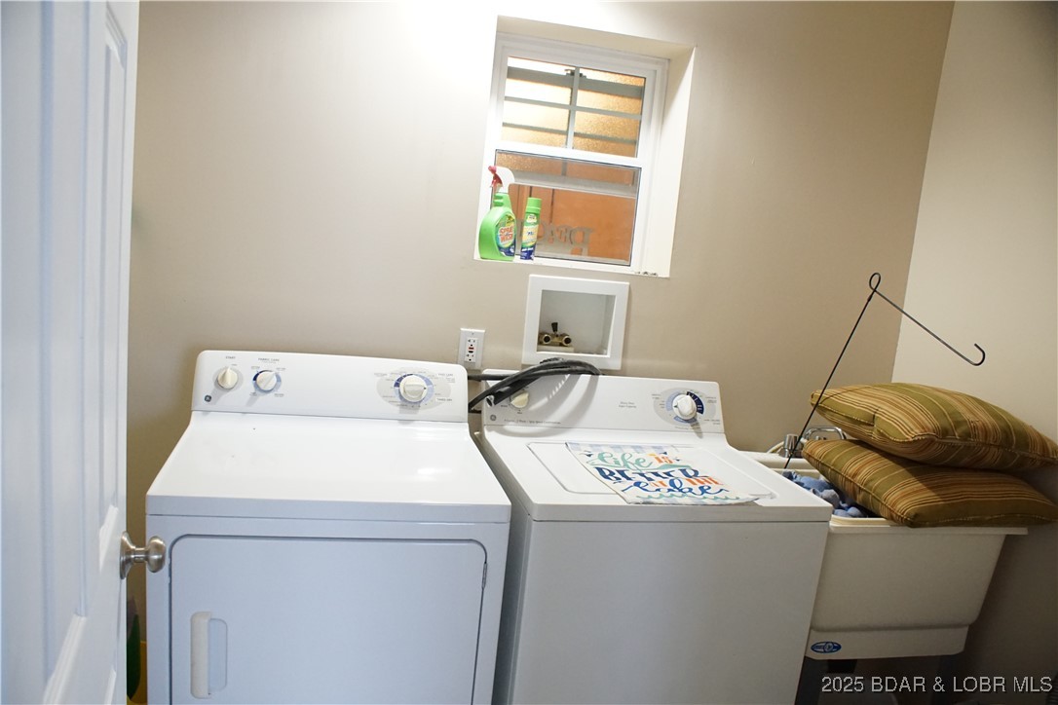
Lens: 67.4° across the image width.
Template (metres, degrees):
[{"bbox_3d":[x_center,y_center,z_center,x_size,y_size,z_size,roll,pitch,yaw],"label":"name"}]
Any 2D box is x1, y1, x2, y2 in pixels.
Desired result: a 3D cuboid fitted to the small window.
[{"bbox_3d":[0.114,-0.601,2.462,0.586,0.655,0.080,3,8,-14],"label":"small window"}]

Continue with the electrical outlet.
[{"bbox_3d":[-0.162,-0.007,2.259,0.071,0.115,0.012,3,8,-14],"label":"electrical outlet"}]

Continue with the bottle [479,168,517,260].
[{"bbox_3d":[-0.085,-0.403,2.308,0.065,0.269,0.110,11,10,37],"label":"bottle"}]

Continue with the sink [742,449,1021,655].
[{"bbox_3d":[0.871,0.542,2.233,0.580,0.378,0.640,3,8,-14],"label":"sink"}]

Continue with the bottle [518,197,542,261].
[{"bbox_3d":[0.004,-0.369,2.376,0.044,0.187,0.044,3,8,-20],"label":"bottle"}]

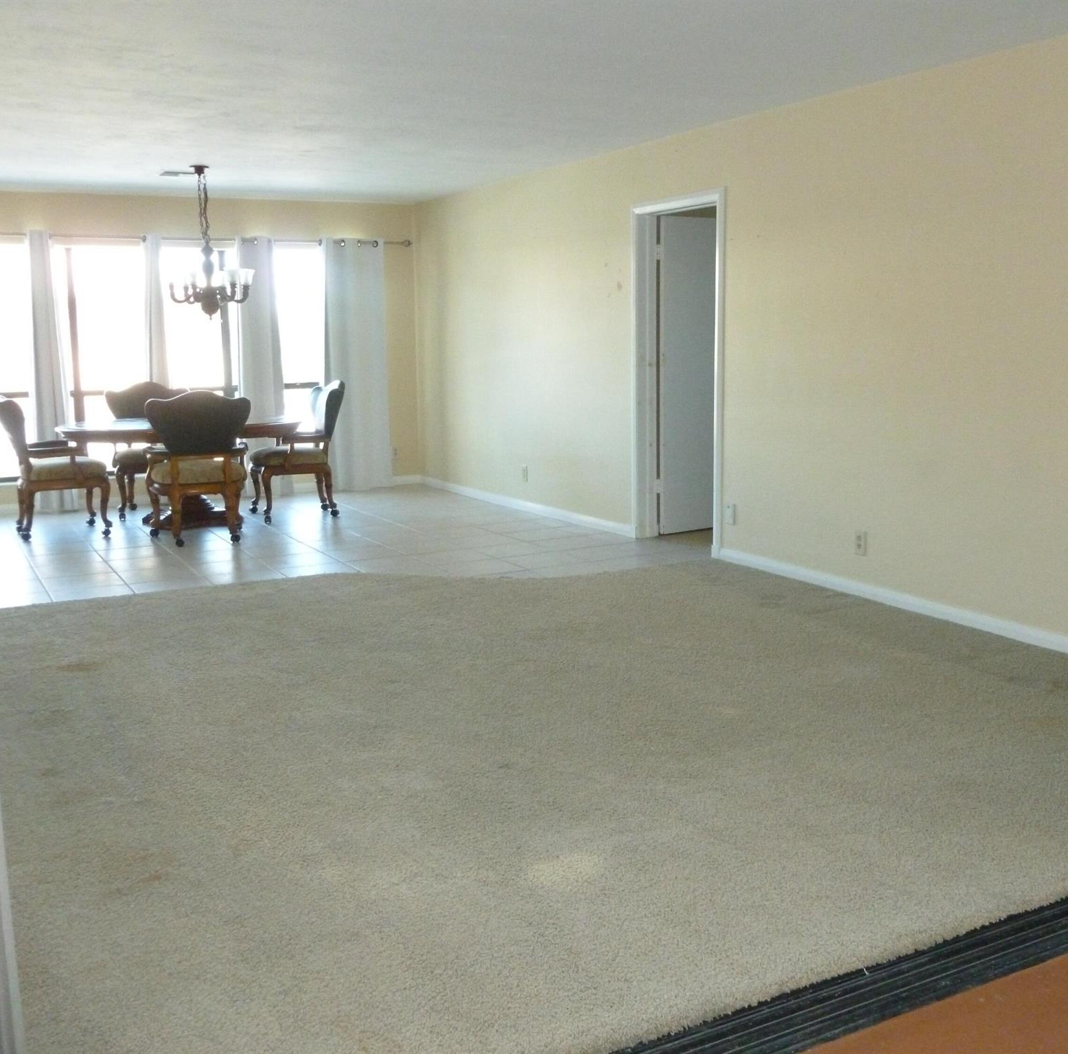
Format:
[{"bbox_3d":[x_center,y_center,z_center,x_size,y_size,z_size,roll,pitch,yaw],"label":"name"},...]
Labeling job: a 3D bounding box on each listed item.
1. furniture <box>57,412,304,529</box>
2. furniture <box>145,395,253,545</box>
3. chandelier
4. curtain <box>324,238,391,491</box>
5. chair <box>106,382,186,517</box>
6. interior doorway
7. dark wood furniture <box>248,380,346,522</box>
[{"bbox_3d":[-2.528,-0.386,8.223,1.600,0.750,1.180,-7,11,-29],"label":"furniture"},{"bbox_3d":[-2.225,-0.406,7.562,0.660,1.005,0.700,-5,11,-24],"label":"furniture"},{"bbox_3d":[-2.180,-1.877,7.550,0.580,0.990,0.580,-7,11,-29],"label":"chandelier"},{"bbox_3d":[-1.514,-1.374,9.752,0.580,2.130,0.130,-7,11,-29],"label":"curtain"},{"bbox_3d":[-2.927,-0.607,8.788,0.660,1.005,0.700,-5,11,-22],"label":"chair"},{"bbox_3d":[0.920,-0.908,6.907,0.170,2.100,0.920,-7,11,-29],"label":"interior doorway"},{"bbox_3d":[-1.745,-0.578,8.498,0.700,1.005,0.660,-5,11,-23],"label":"dark wood furniture"}]

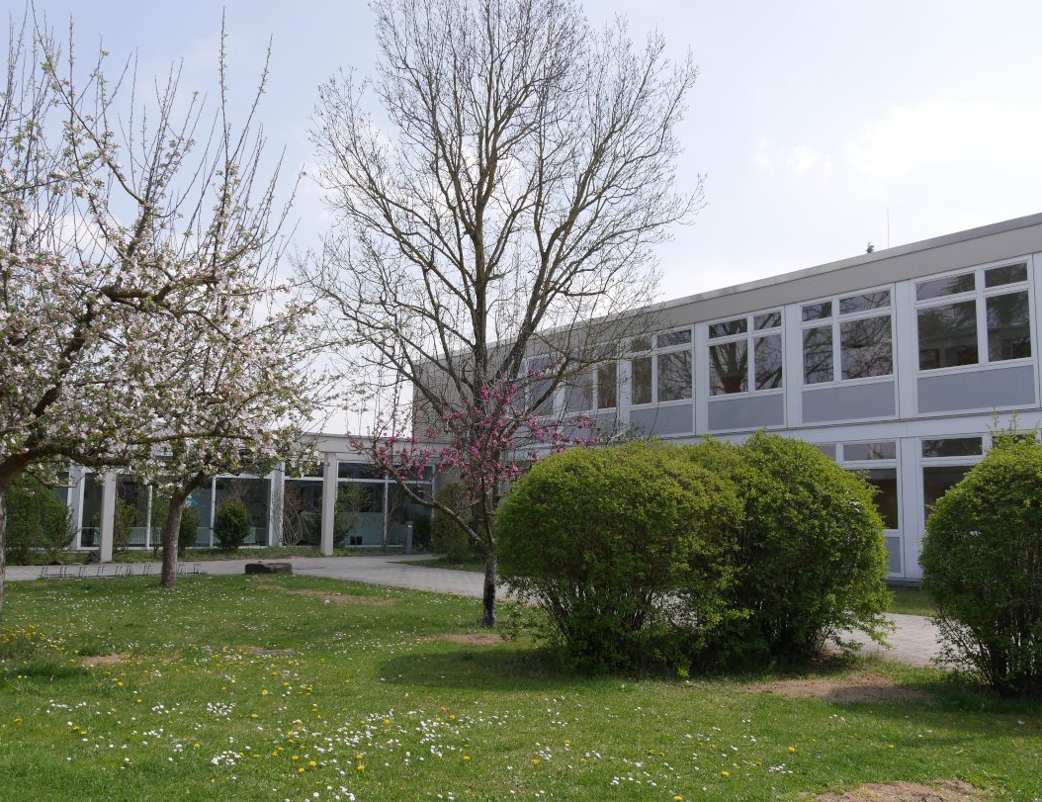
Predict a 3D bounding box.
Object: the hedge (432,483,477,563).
[{"bbox_3d":[-2.219,4.058,31.019,1.400,2.400,1.400,6,-9,-37],"label":"hedge"}]

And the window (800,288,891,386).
[{"bbox_3d":[7.762,-1.481,22.111,0.140,2.055,2.450,6,-9,-37],"label":"window"}]

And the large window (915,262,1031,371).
[{"bbox_3d":[9.606,-1.755,19.753,0.140,2.077,2.457,6,-9,-37],"label":"large window"}]

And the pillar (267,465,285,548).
[{"bbox_3d":[-8.360,3.521,31.667,0.380,2.891,0.300,6,-9,-37],"label":"pillar"}]

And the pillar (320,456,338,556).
[{"bbox_3d":[-6.446,3.476,31.068,0.265,3.379,0.265,6,-9,-37],"label":"pillar"}]

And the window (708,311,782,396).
[{"bbox_3d":[5.915,-1.217,24.474,0.140,2.047,2.421,6,-9,-37],"label":"window"}]

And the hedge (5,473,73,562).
[{"bbox_3d":[-13.601,3.292,26.018,2.100,2.500,1.600,6,-9,-37],"label":"hedge"}]

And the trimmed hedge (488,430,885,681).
[{"bbox_3d":[1.830,1.515,9.750,4.050,2.400,2.400,2,-7,-11],"label":"trimmed hedge"}]

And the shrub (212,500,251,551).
[{"bbox_3d":[-9.317,3.982,29.827,1.150,1.600,1.150,6,-9,-37],"label":"shrub"}]

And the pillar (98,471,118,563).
[{"bbox_3d":[-11.943,3.135,26.808,0.260,2.984,0.265,6,-9,-37],"label":"pillar"}]

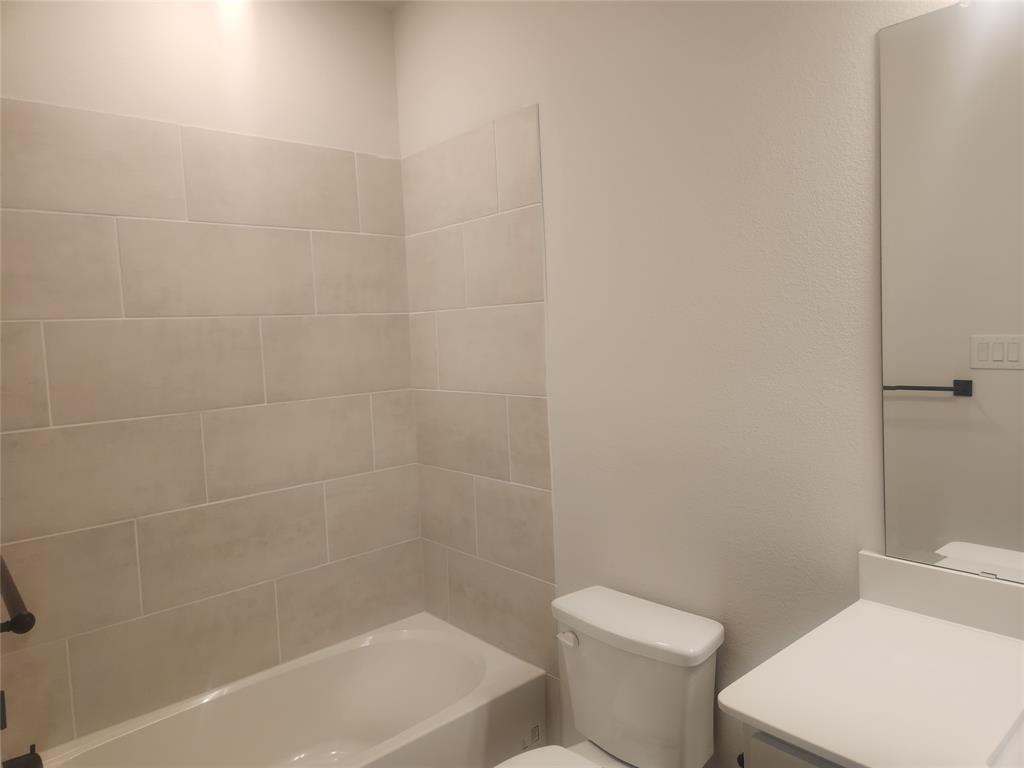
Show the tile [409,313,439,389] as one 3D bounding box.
[{"bbox_3d":[-0.338,-0.124,2.652,0.010,0.300,0.181,-6,6,-42],"label":"tile"}]

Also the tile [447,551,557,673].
[{"bbox_3d":[-0.042,0.793,2.435,0.010,0.300,0.586,-6,6,-42],"label":"tile"}]

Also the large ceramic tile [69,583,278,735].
[{"bbox_3d":[-1.061,0.866,2.201,0.612,0.305,0.010,-6,6,-41],"label":"large ceramic tile"}]

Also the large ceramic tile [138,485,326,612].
[{"bbox_3d":[-0.913,0.536,2.291,0.621,0.300,0.010,-6,6,-42],"label":"large ceramic tile"}]

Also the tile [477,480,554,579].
[{"bbox_3d":[0.008,0.499,2.352,0.010,0.304,0.404,-6,6,-41],"label":"tile"}]

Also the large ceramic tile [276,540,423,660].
[{"bbox_3d":[-0.597,0.815,2.605,0.617,0.305,0.010,-6,6,-41],"label":"large ceramic tile"}]

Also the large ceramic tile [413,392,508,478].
[{"bbox_3d":[-0.196,0.183,2.531,0.010,0.300,0.568,-6,6,-42],"label":"large ceramic tile"}]

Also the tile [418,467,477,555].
[{"bbox_3d":[-0.249,0.487,2.644,0.010,0.304,0.368,-6,6,-41],"label":"tile"}]

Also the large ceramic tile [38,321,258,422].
[{"bbox_3d":[-1.091,-0.051,2.139,0.611,0.302,0.010,-6,6,-41],"label":"large ceramic tile"}]

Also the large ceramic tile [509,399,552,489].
[{"bbox_3d":[0.063,0.197,2.250,0.010,0.303,0.197,-6,6,-41],"label":"large ceramic tile"}]

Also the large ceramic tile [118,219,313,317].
[{"bbox_3d":[-0.940,-0.370,2.233,0.614,0.300,0.010,-6,6,-42],"label":"large ceramic tile"}]

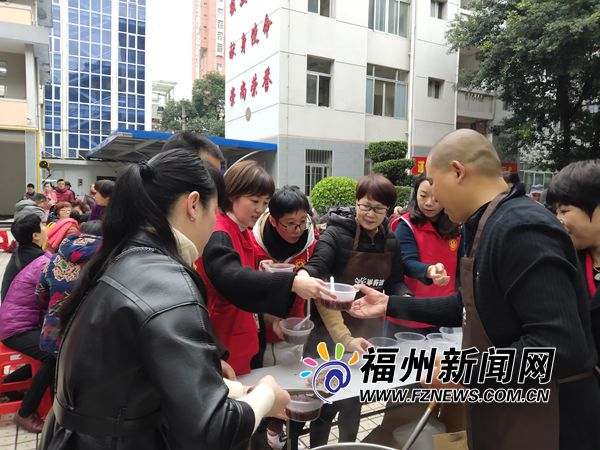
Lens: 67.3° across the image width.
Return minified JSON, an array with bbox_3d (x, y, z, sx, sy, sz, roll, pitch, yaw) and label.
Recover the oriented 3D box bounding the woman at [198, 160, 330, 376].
[{"bbox_3d":[-0.148,0.549,1.779,0.620,1.590,0.480,4,5,40],"label":"woman"}]

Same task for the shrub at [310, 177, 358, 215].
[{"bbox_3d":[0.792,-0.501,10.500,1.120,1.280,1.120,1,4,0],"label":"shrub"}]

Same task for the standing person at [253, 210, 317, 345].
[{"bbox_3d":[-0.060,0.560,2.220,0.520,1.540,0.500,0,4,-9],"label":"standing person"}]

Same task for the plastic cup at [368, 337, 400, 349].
[{"bbox_3d":[0.377,0.561,2.035,0.135,0.065,0.135,1,4,0],"label":"plastic cup"}]

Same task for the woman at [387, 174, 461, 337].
[{"bbox_3d":[0.720,0.510,2.550,0.500,1.600,0.380,-1,4,-22],"label":"woman"}]

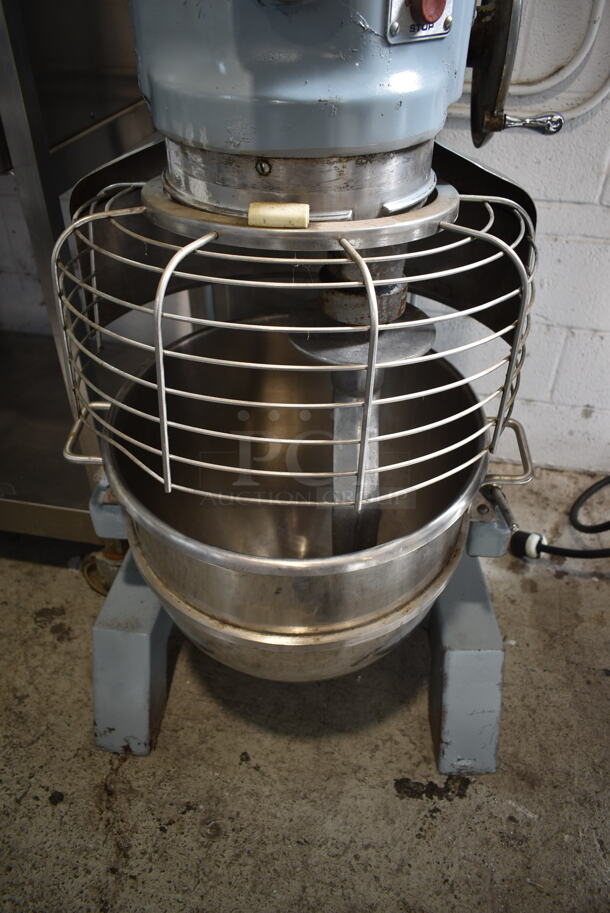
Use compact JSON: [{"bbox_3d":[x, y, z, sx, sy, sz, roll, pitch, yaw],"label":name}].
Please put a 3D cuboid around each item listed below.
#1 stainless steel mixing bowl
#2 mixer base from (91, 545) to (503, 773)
[{"bbox_3d":[-0.011,0.096,1.011,0.485,0.420,0.485,0,44,0],"label":"stainless steel mixing bowl"},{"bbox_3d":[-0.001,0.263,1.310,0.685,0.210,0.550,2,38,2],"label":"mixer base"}]

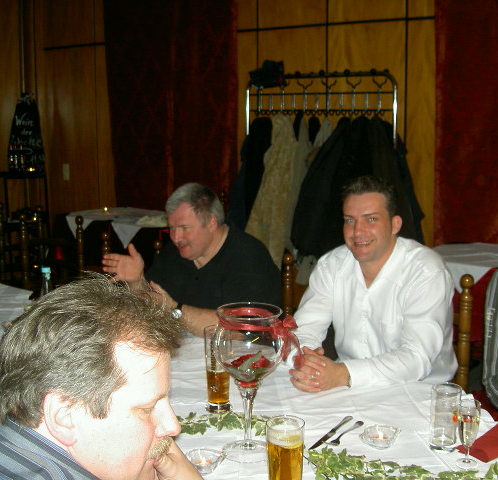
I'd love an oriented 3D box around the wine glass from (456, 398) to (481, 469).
[{"bbox_3d":[0.477,0.419,1.560,0.051,0.139,0.051,0,9,0],"label":"wine glass"}]

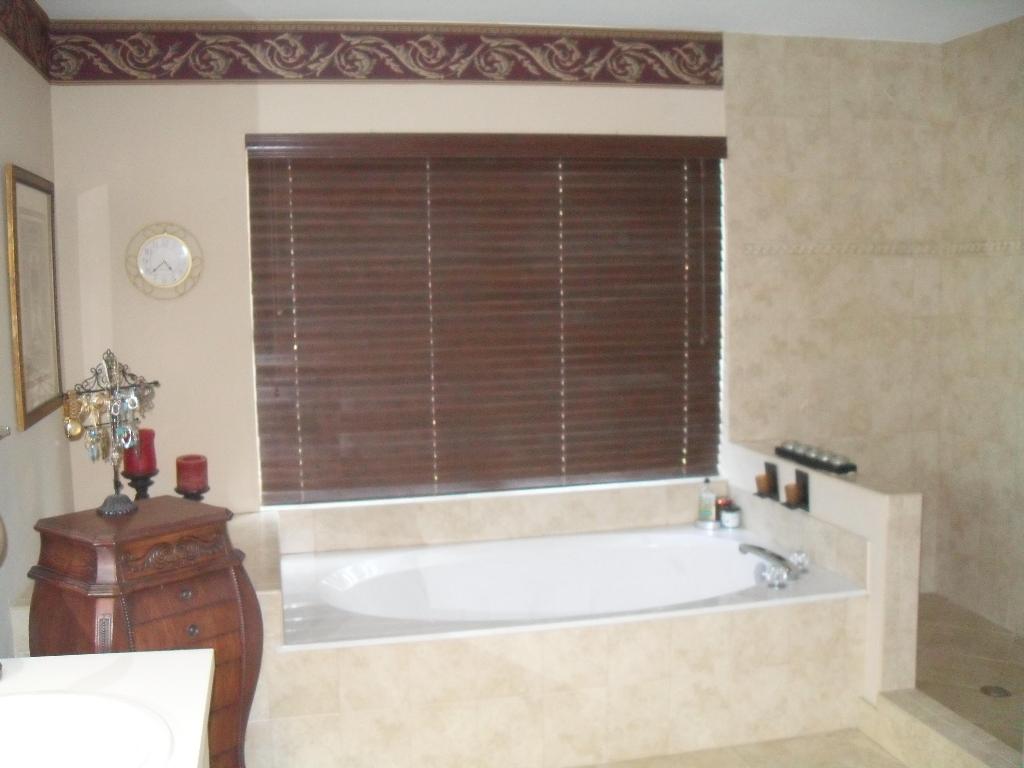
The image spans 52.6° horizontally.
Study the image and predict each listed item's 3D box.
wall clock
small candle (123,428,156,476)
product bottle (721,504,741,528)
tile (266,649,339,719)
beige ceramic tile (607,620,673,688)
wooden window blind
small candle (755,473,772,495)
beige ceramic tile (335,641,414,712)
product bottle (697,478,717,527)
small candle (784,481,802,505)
[{"bbox_3d":[-1.256,-0.444,3.744,0.270,0.275,0.040,-2,6,-12],"label":"wall clock"},{"bbox_3d":[-1.257,0.232,3.500,0.103,0.148,0.103,-2,6,-12],"label":"small candle"},{"bbox_3d":[0.890,0.539,4.218,0.080,0.086,0.080,-1,6,2],"label":"product bottle"},{"bbox_3d":[-0.588,0.850,2.928,0.202,0.199,0.012,-3,6,-12],"label":"tile"},{"bbox_3d":[0.386,0.812,3.134,0.204,0.202,0.012,-3,6,-12],"label":"beige ceramic tile"},{"bbox_3d":[-0.047,-0.263,4.082,1.880,1.390,0.080,-2,6,-12],"label":"wooden window blind"},{"bbox_3d":[0.955,0.378,3.932,0.057,0.070,0.057,-2,6,-12],"label":"small candle"},{"bbox_3d":[-0.394,0.844,2.968,0.201,0.201,0.012,-3,6,-12],"label":"beige ceramic tile"},{"bbox_3d":[0.796,0.486,4.223,0.070,0.185,0.055,-1,6,2],"label":"product bottle"},{"bbox_3d":[1.005,0.395,3.703,0.057,0.070,0.057,-2,6,-12],"label":"small candle"}]

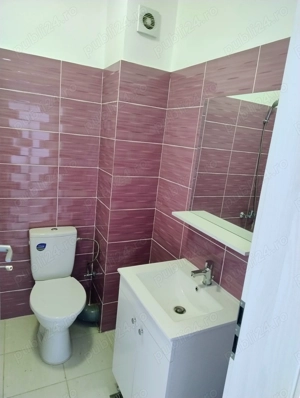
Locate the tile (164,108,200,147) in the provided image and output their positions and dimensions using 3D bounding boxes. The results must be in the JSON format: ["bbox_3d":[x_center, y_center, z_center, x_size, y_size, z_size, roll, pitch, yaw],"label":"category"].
[{"bbox_3d":[0.206,-0.477,1.851,0.010,0.250,0.389,-1,15,-28],"label":"tile"}]

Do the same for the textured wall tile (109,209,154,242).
[{"bbox_3d":[-0.133,0.204,2.098,0.376,0.250,0.010,-1,15,-28],"label":"textured wall tile"}]

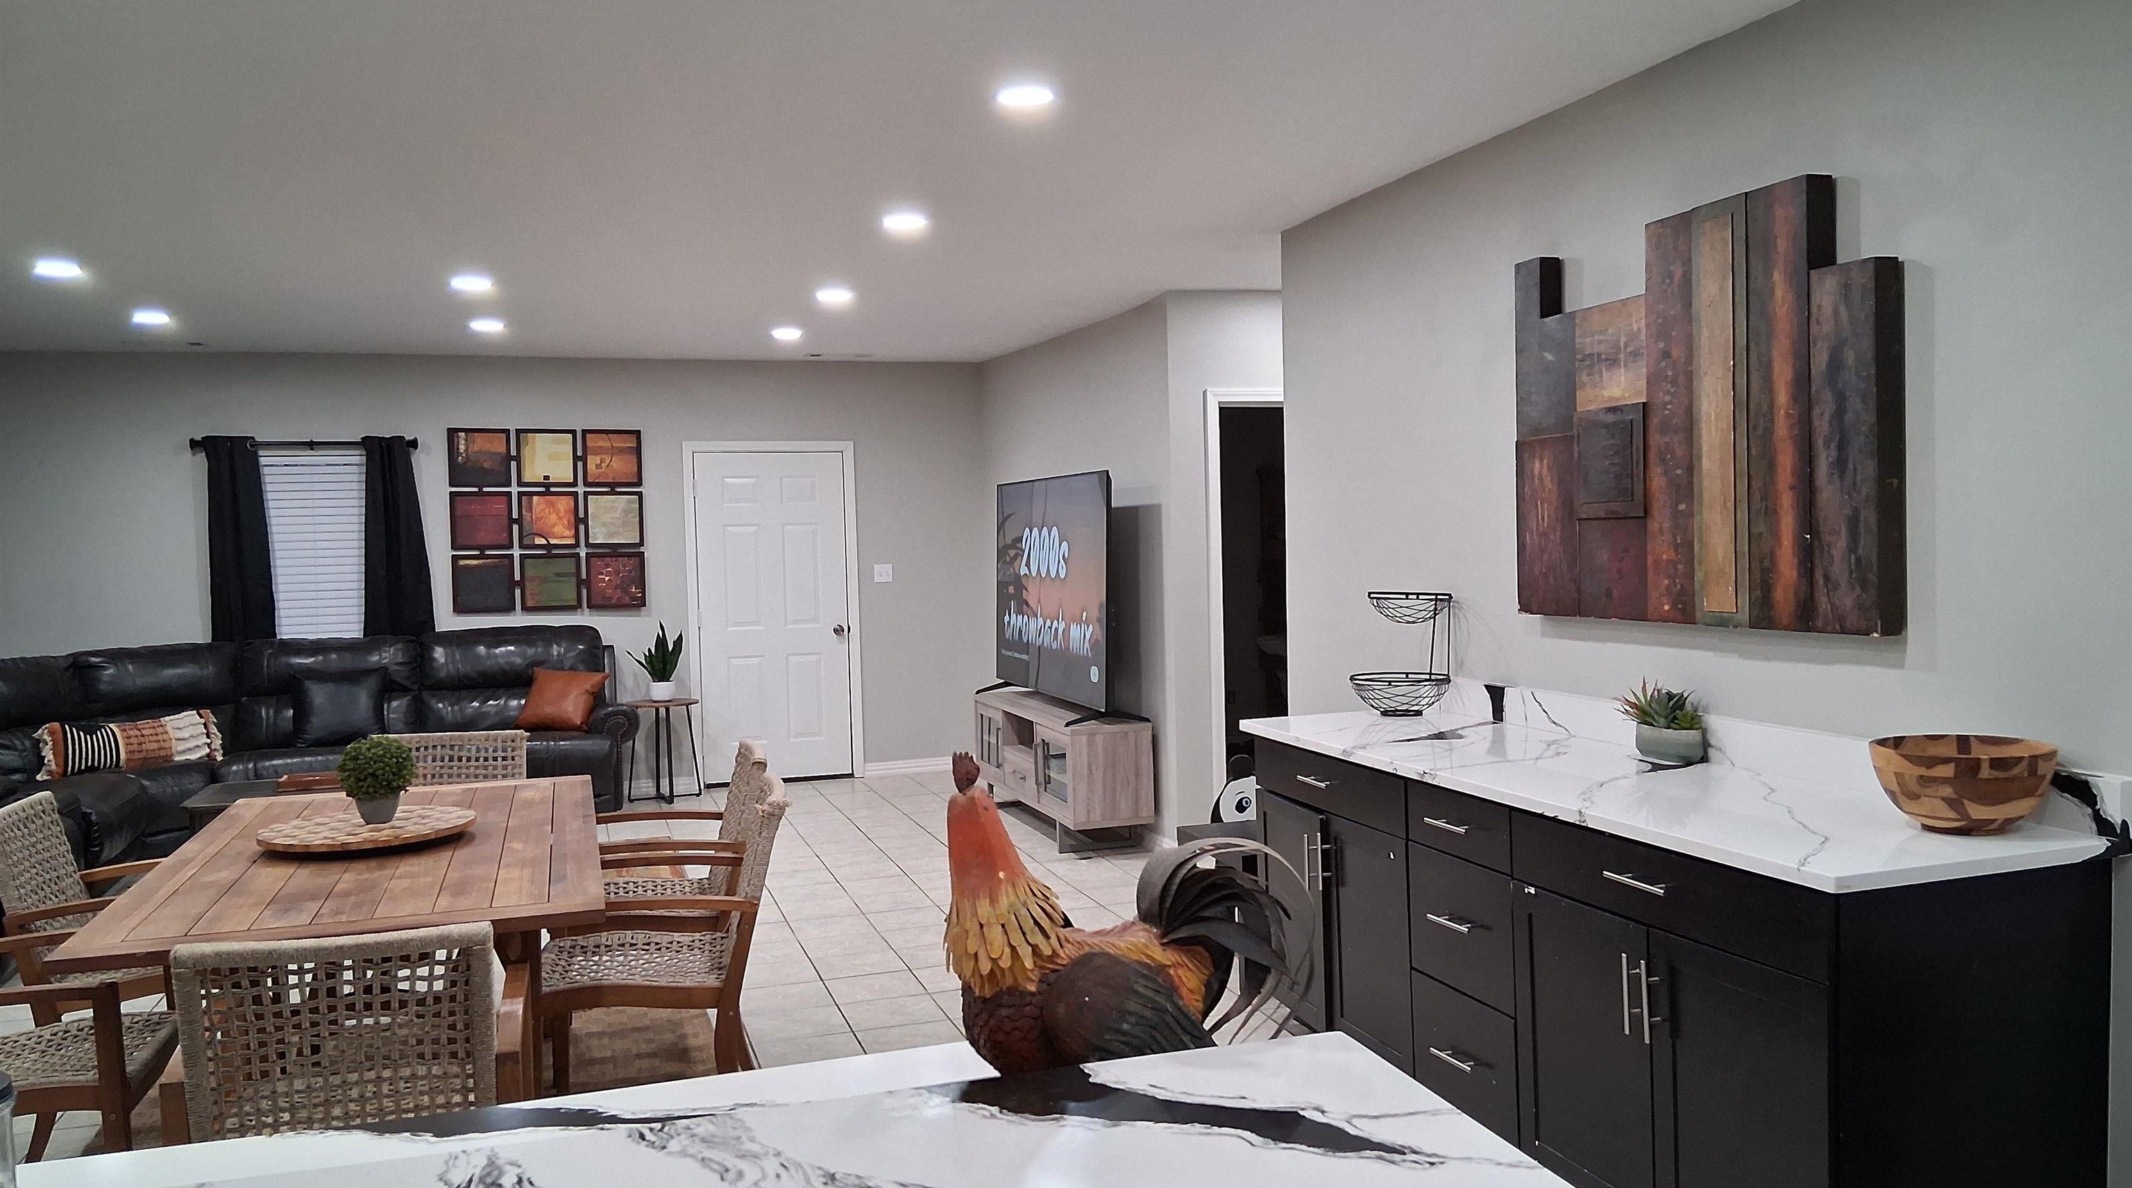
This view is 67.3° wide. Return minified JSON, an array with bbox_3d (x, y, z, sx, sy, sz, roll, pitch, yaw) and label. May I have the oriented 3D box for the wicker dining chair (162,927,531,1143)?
[{"bbox_3d":[-1.254,0.987,2.940,0.590,0.870,0.610,-2,2,-13],"label":"wicker dining chair"}]

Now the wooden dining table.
[{"bbox_3d":[-1.724,1.012,4.107,1.020,0.750,1.985,-2,2,-18],"label":"wooden dining table"}]

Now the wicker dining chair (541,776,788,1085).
[{"bbox_3d":[-1.027,0.938,4.059,0.610,0.870,0.590,-2,2,-18],"label":"wicker dining chair"}]

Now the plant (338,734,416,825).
[{"bbox_3d":[-1.816,0.482,4.220,0.210,0.240,0.210,-2,2,-18],"label":"plant"}]

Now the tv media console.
[{"bbox_3d":[-0.041,0.892,8.023,0.400,0.606,1.520,-2,2,-20],"label":"tv media console"}]

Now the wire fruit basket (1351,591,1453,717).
[{"bbox_3d":[1.029,0.181,4.944,0.310,0.385,0.310,0,3,31],"label":"wire fruit basket"}]

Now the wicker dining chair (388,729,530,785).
[{"bbox_3d":[-1.959,0.919,5.097,0.590,0.870,0.610,-2,2,-18],"label":"wicker dining chair"}]

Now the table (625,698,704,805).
[{"bbox_3d":[-2.351,0.914,9.390,0.430,0.564,0.430,-2,2,-18],"label":"table"}]

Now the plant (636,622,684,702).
[{"bbox_3d":[-2.380,0.393,9.365,0.320,0.473,0.300,-2,2,-18],"label":"plant"}]

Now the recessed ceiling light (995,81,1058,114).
[{"bbox_3d":[-0.101,-1.260,4.074,0.165,0.025,0.165,-1,2,0],"label":"recessed ceiling light"}]

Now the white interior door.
[{"bbox_3d":[-1.810,0.142,9.912,0.910,2.040,0.050,-2,2,-18],"label":"white interior door"}]

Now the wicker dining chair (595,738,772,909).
[{"bbox_3d":[-1.216,0.914,4.786,0.610,0.870,0.590,-2,2,-19],"label":"wicker dining chair"}]

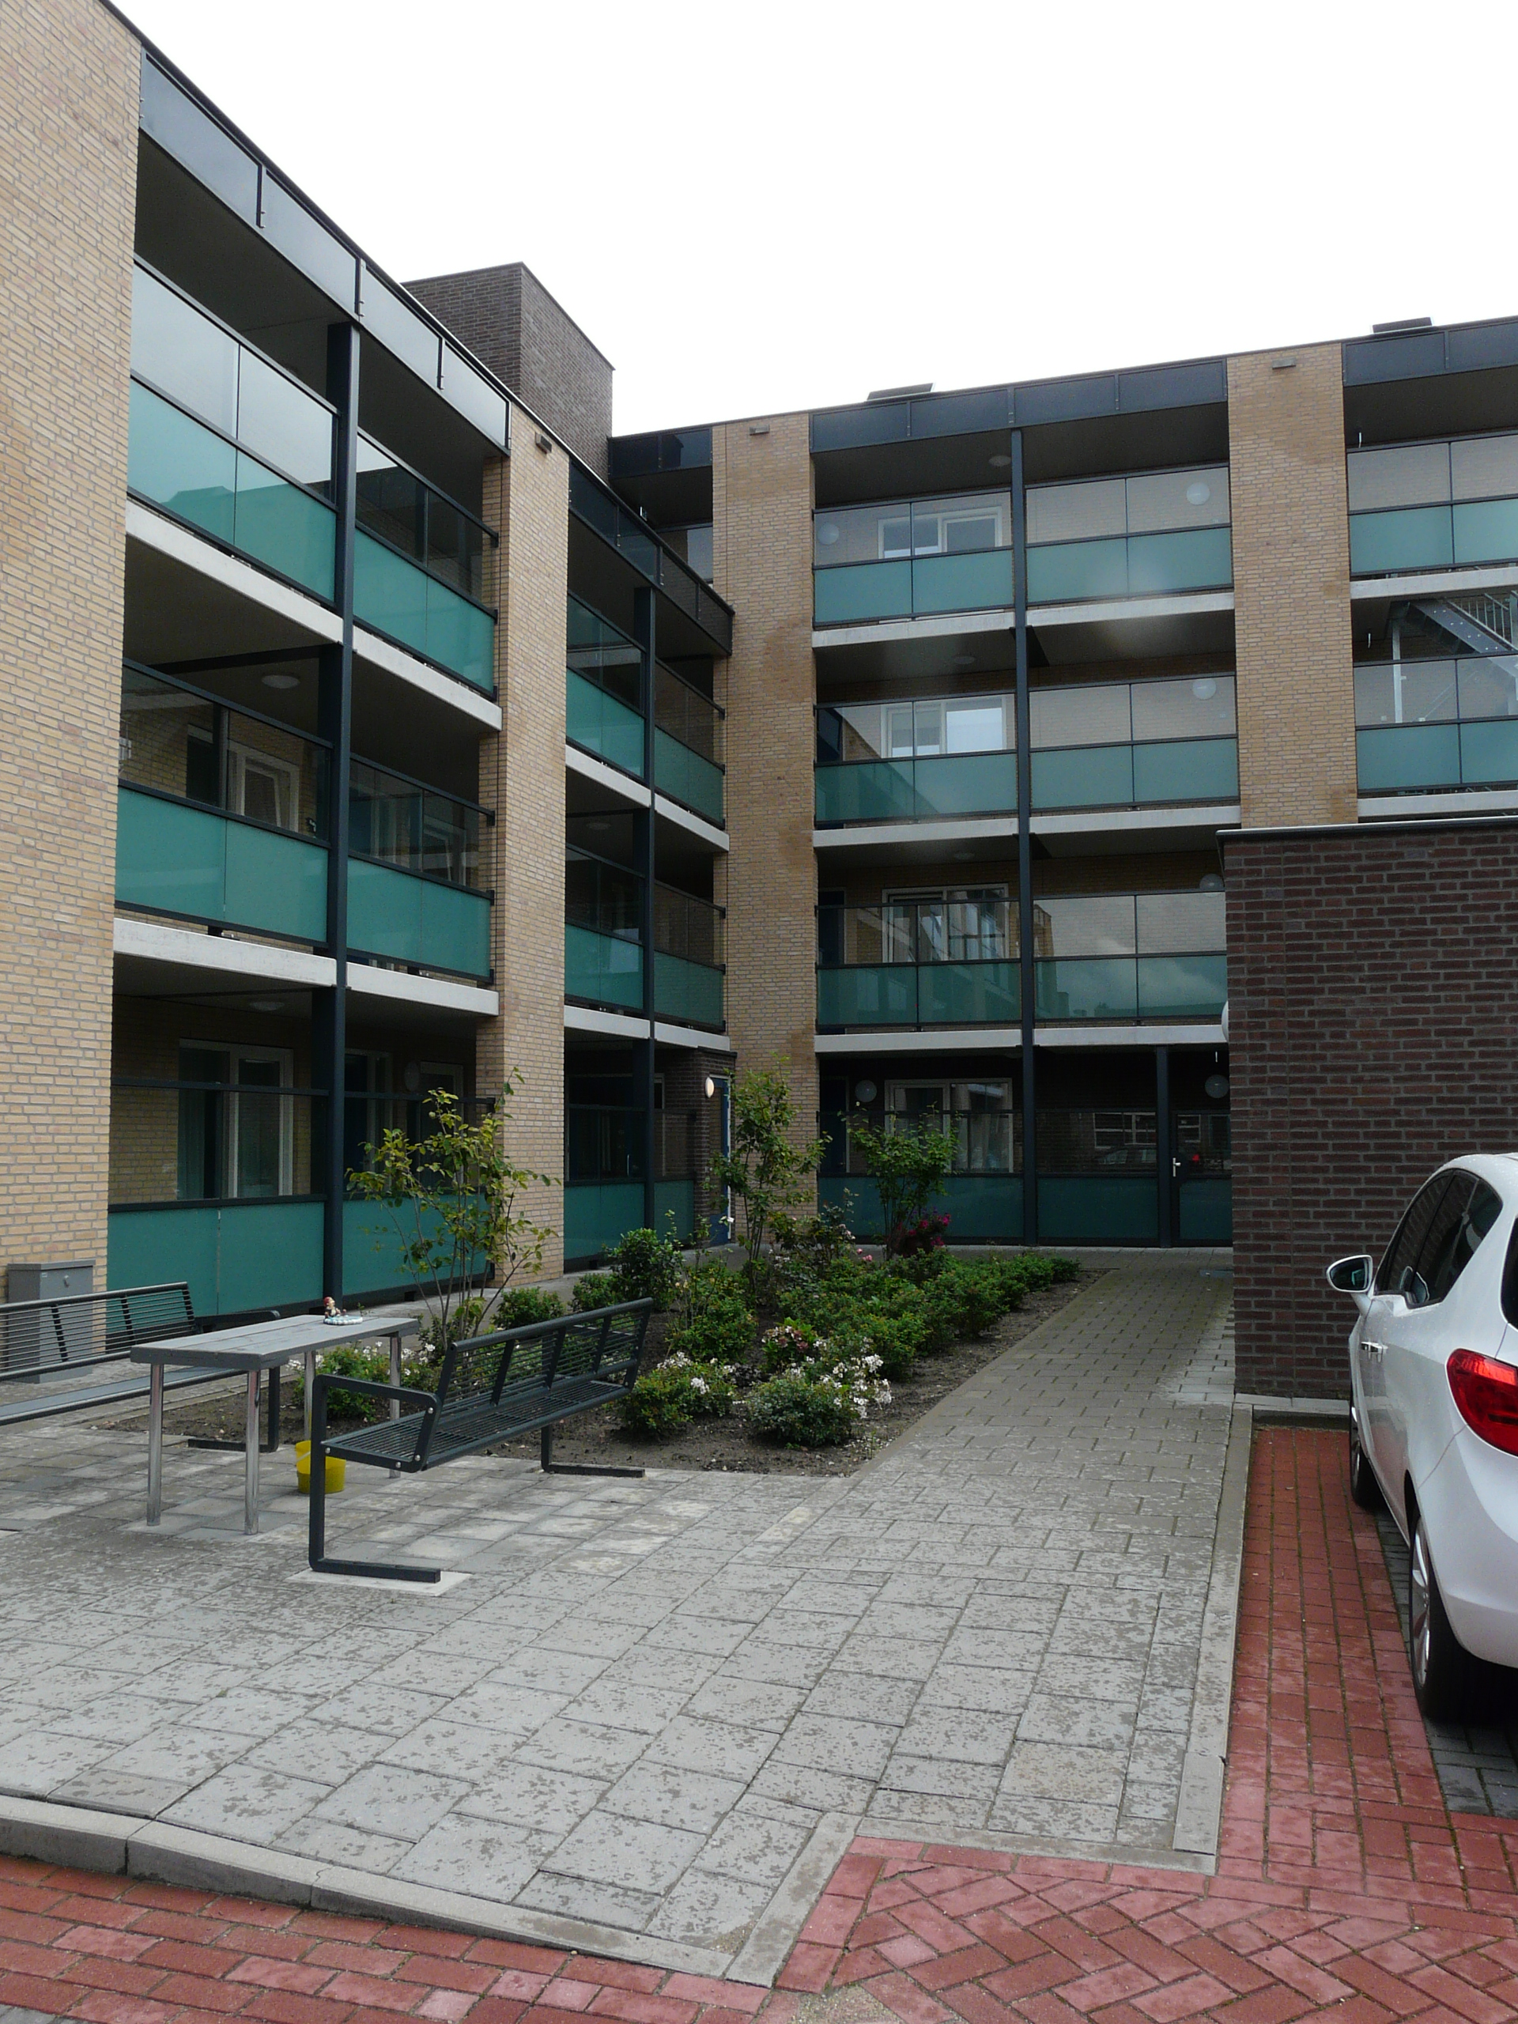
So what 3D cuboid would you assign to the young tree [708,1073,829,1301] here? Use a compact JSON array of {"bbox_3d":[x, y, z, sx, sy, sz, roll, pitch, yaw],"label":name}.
[{"bbox_3d":[0.082,1.608,15.405,1.095,2.161,1.095,0,-5,0],"label":"young tree"}]

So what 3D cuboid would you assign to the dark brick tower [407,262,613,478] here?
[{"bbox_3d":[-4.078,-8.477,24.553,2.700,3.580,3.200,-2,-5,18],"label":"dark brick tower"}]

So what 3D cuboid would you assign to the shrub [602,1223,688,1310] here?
[{"bbox_3d":[-1.000,2.251,14.484,0.726,0.734,0.726,0,-5,-4],"label":"shrub"}]

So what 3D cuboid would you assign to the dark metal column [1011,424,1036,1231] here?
[{"bbox_3d":[3.757,-2.537,23.044,0.155,11.580,0.200,-2,-5,16],"label":"dark metal column"}]

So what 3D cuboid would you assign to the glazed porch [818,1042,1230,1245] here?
[{"bbox_3d":[3.704,1.874,22.751,5.900,2.720,0.350,-2,-5,16],"label":"glazed porch"}]

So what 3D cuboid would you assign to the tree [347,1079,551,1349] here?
[{"bbox_3d":[-2.065,1.400,10.909,1.351,1.906,1.283,1,-5,-10],"label":"tree"}]

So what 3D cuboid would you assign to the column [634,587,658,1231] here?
[{"bbox_3d":[-1.465,-1.207,20.787,0.200,8.590,0.160,-2,-5,18],"label":"column"}]

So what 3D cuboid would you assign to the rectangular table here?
[{"bbox_3d":[-1.983,1.717,6.956,0.629,0.700,1.299,-2,-5,18],"label":"rectangular table"}]

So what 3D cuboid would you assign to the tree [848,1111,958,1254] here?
[{"bbox_3d":[1.665,2.043,18.838,1.269,1.810,1.269,-1,-5,5],"label":"tree"}]

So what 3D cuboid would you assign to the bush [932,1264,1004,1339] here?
[{"bbox_3d":[1.602,2.205,12.614,0.576,0.519,0.576,-1,-5,7],"label":"bush"}]

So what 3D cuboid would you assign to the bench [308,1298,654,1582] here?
[{"bbox_3d":[-1.020,1.634,6.596,0.579,0.800,1.913,-2,-5,18],"label":"bench"}]

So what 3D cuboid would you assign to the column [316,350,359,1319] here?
[{"bbox_3d":[-3.650,-1.763,14.115,0.200,8.610,0.160,-2,-5,18],"label":"column"}]

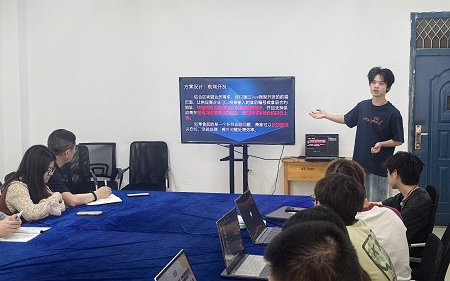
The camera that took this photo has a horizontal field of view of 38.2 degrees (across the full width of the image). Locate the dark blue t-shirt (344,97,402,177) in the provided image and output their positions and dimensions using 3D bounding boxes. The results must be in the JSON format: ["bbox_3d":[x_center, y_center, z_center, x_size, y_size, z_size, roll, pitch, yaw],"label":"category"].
[{"bbox_3d":[1.404,-0.028,6.100,0.540,0.730,0.310,2,6,29],"label":"dark blue t-shirt"}]

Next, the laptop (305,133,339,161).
[{"bbox_3d":[1.038,0.067,6.950,0.360,0.250,0.290,0,5,6],"label":"laptop"}]

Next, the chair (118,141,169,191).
[{"bbox_3d":[-0.874,0.497,7.050,0.570,0.930,0.630,0,5,4],"label":"chair"}]

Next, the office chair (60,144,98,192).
[{"bbox_3d":[-1.528,0.545,6.550,0.570,0.930,0.630,-2,5,-17],"label":"office chair"}]

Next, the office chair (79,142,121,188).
[{"bbox_3d":[-1.392,0.502,7.150,0.580,0.910,0.600,-1,5,-8],"label":"office chair"}]

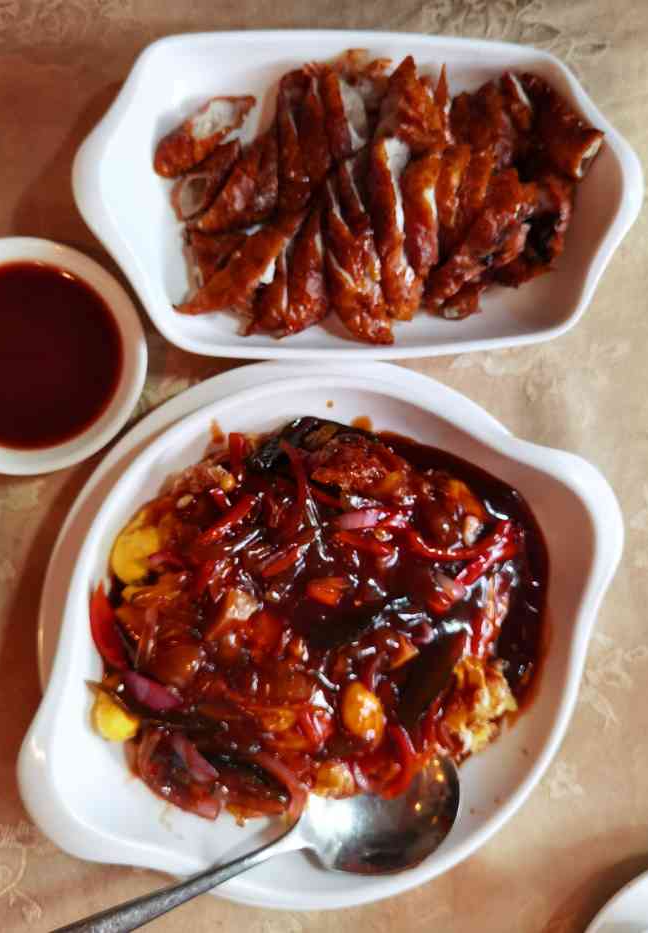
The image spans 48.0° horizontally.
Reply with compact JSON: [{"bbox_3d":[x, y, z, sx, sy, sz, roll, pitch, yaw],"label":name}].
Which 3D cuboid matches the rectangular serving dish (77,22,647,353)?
[{"bbox_3d":[0.019,-0.114,0.328,0.246,0.045,0.137,-4,90,-10],"label":"rectangular serving dish"}]

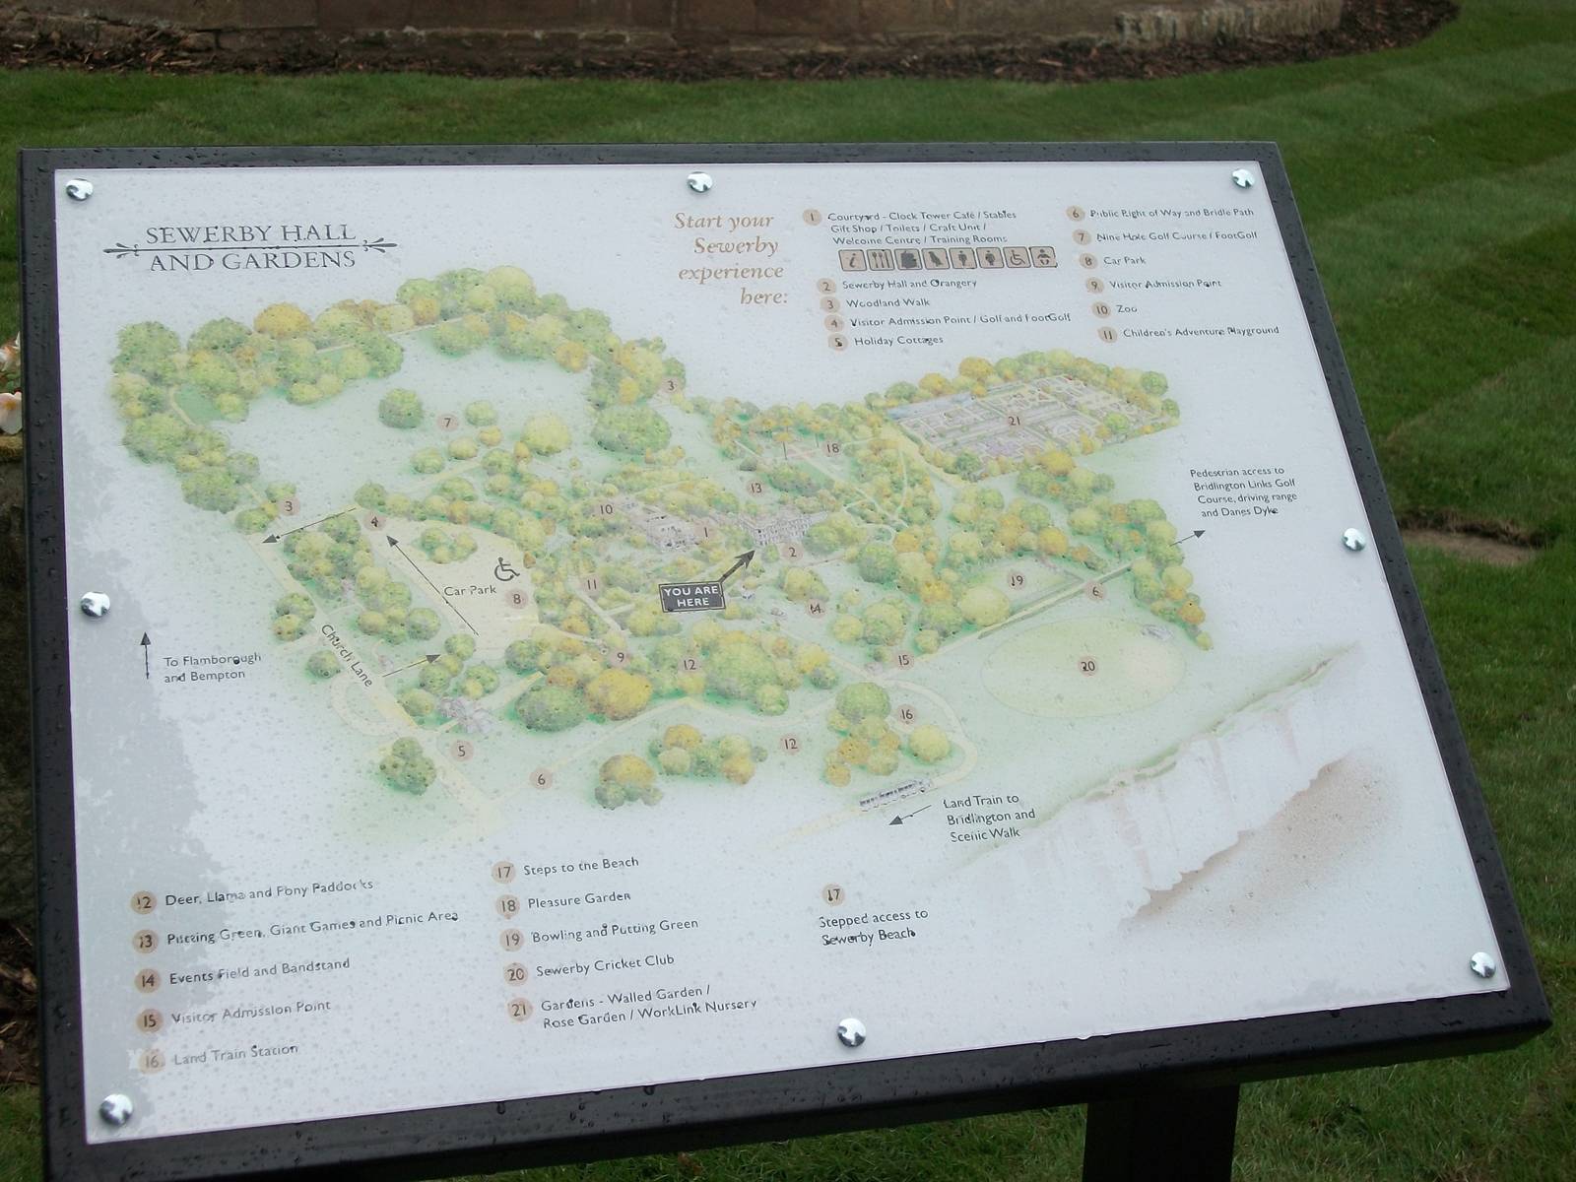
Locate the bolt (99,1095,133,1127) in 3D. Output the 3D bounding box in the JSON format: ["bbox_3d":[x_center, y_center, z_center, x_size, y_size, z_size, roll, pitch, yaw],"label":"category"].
[{"bbox_3d":[-0.392,0.302,1.327,0.019,0.019,0.005,-3,-26,-15],"label":"bolt"}]

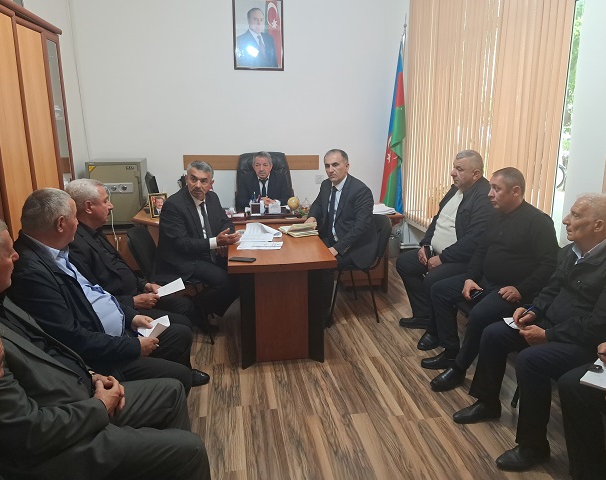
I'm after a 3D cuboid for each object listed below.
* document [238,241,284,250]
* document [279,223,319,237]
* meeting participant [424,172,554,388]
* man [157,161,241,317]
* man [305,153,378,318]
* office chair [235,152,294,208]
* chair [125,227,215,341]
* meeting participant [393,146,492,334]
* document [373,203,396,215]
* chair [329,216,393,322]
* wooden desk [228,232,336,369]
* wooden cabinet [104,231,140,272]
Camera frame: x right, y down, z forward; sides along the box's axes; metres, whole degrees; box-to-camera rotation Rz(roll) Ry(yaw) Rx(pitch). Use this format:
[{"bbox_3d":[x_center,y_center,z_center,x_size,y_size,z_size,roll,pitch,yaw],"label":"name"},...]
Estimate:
[{"bbox_3d":[-0.287,0.040,3.407,0.293,0.012,0.212,-2,14,-6],"label":"document"},{"bbox_3d":[-0.008,-0.075,3.706,0.200,0.050,0.300,-5,14,-19],"label":"document"},{"bbox_3d":[1.107,0.209,3.012,0.760,1.280,0.600,-5,14,-19],"label":"meeting participant"},{"bbox_3d":[-0.767,0.054,3.680,0.740,1.320,0.580,8,15,32],"label":"man"},{"bbox_3d":[0.317,-0.009,3.943,0.727,1.374,0.576,-12,18,-39],"label":"man"},{"bbox_3d":[-0.350,-0.217,4.928,0.560,1.280,0.750,-2,13,-8],"label":"office chair"},{"bbox_3d":[-0.988,0.317,3.795,0.586,0.828,0.535,1,14,4],"label":"chair"},{"bbox_3d":[1.077,0.048,3.582,0.730,1.340,0.600,-5,14,-19],"label":"meeting participant"},{"bbox_3d":[0.668,-0.260,4.423,0.260,0.070,0.300,-2,13,-8],"label":"document"},{"bbox_3d":[0.405,0.199,4.114,0.540,0.820,0.540,-2,13,-7],"label":"chair"},{"bbox_3d":[-0.183,0.364,3.728,0.667,0.757,1.273,-2,14,-6],"label":"wooden desk"},{"bbox_3d":[-1.817,0.114,5.138,0.750,0.570,0.450,-2,13,-8],"label":"wooden cabinet"}]

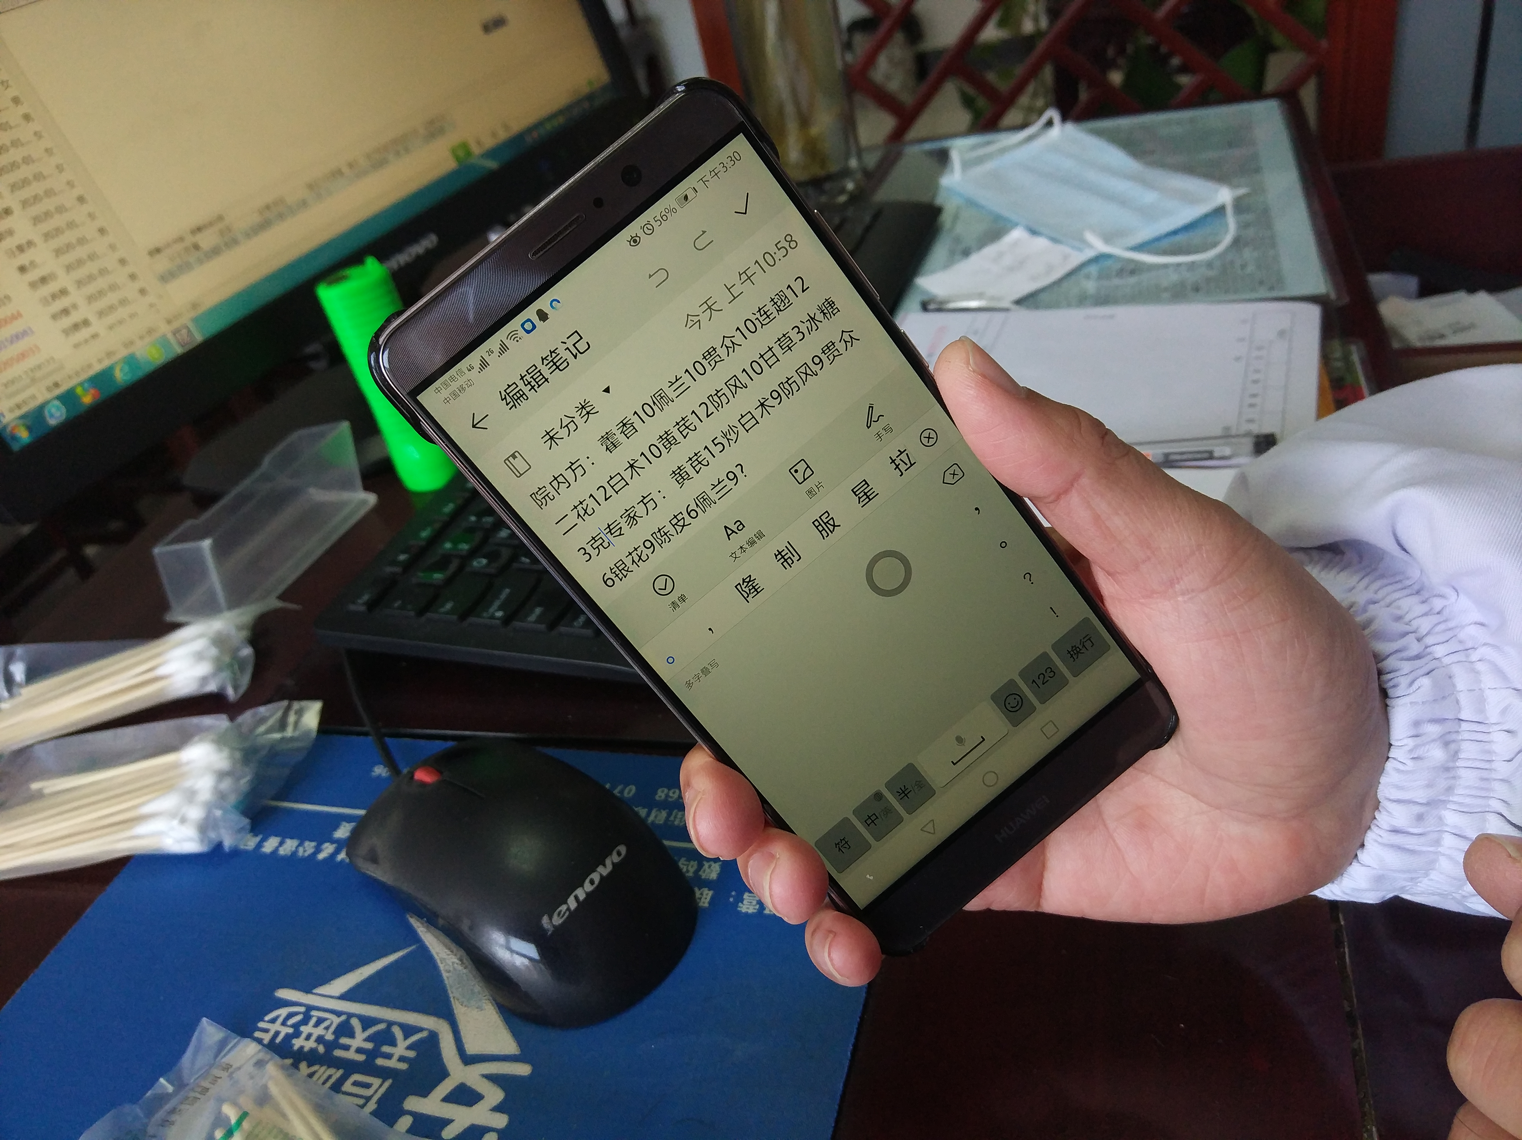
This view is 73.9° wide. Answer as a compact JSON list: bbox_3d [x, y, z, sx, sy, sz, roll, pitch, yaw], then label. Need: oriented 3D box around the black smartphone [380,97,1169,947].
[{"bbox_3d":[0.009,-0.004,0.196,0.081,0.159,0.009,-40,13,-1],"label":"black smartphone"}]

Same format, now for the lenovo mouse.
[{"bbox_3d":[-0.071,0.073,0.274,0.113,0.038,0.063,19,50,37],"label":"lenovo mouse"}]

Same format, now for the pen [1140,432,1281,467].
[{"bbox_3d":[0.103,-0.039,0.364,0.148,0.011,0.011,-1,40,19],"label":"pen"}]

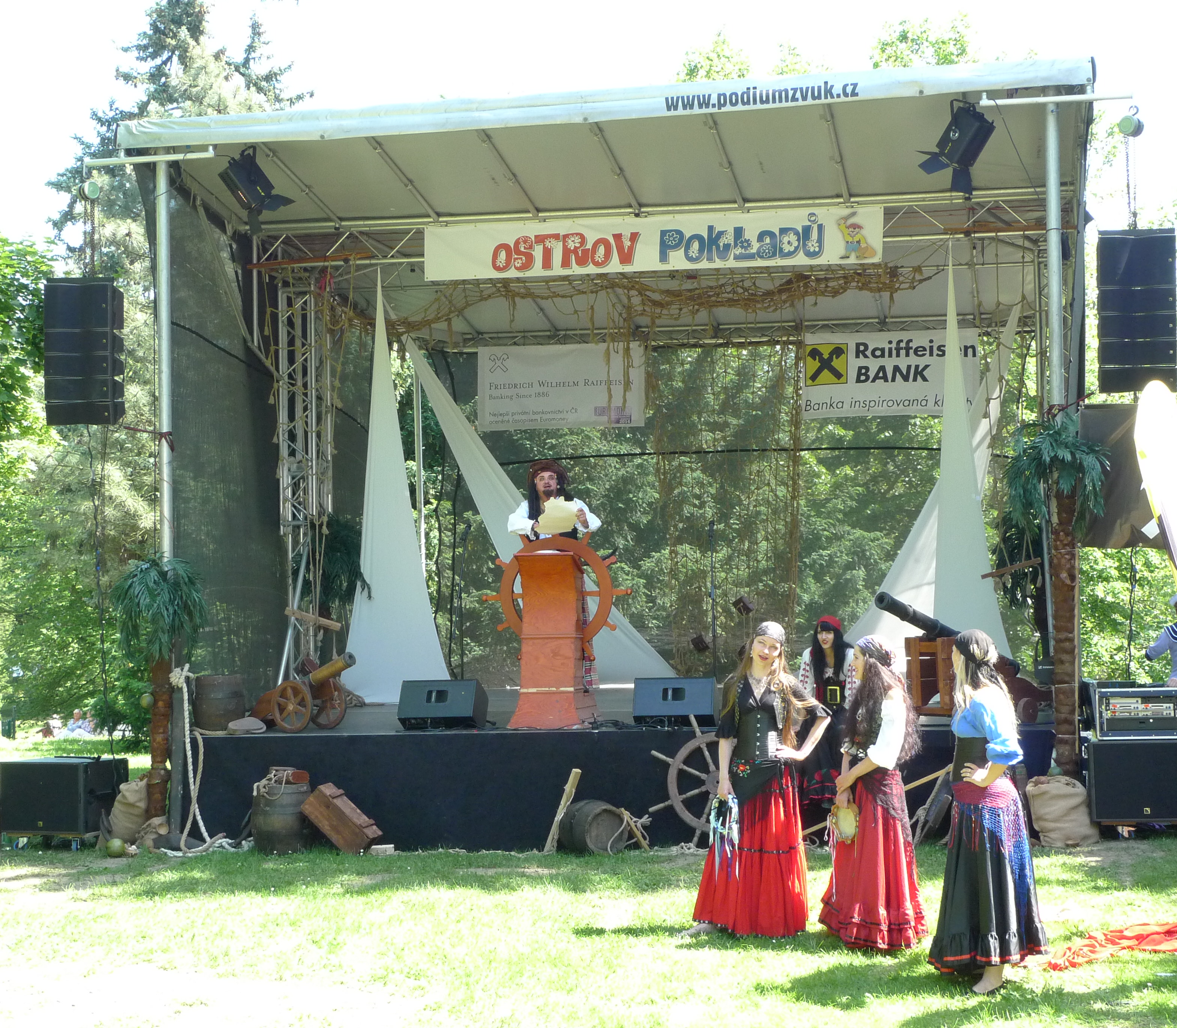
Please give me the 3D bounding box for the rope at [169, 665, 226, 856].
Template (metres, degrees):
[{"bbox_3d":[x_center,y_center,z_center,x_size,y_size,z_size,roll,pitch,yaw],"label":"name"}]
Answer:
[{"bbox_3d":[-2.804,1.764,14.750,0.410,1.350,0.300,-1,-1,11],"label":"rope"}]

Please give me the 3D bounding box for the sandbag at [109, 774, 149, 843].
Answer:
[{"bbox_3d":[-3.567,2.294,15.950,0.340,0.530,0.330,-1,-2,11],"label":"sandbag"}]

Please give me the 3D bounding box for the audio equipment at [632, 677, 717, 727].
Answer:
[{"bbox_3d":[0.625,1.339,14.750,0.580,0.350,0.470,-1,-1,11],"label":"audio equipment"}]

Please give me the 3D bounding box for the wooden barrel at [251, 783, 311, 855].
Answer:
[{"bbox_3d":[-2.168,2.149,14.500,0.430,0.480,0.430,-1,-1,11],"label":"wooden barrel"}]

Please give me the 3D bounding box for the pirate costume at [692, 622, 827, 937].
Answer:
[{"bbox_3d":[0.900,1.391,10.850,0.680,1.640,0.500,-1,-1,-2],"label":"pirate costume"}]

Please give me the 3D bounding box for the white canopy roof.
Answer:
[{"bbox_3d":[0.592,-2.418,17.869,7.100,1.000,6.400,-1,-2,11],"label":"white canopy roof"}]

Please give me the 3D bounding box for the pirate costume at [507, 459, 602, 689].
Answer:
[{"bbox_3d":[-0.262,0.517,15.713,0.700,1.880,0.480,-1,-2,6],"label":"pirate costume"}]

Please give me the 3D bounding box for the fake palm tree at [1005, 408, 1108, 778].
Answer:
[{"bbox_3d":[3.231,0.739,14.200,0.740,2.900,0.720,-1,-2,11],"label":"fake palm tree"}]

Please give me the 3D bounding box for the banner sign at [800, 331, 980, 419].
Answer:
[{"bbox_3d":[2.608,-1.200,17.750,1.500,0.740,0.020,-1,-1,11],"label":"banner sign"}]

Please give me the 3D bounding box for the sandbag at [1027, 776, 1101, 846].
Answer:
[{"bbox_3d":[3.229,2.021,14.000,0.480,0.470,0.420,-1,-2,11],"label":"sandbag"}]

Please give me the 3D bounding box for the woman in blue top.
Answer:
[{"bbox_3d":[1.831,1.366,9.500,0.550,1.650,0.520,-1,-1,12],"label":"woman in blue top"}]

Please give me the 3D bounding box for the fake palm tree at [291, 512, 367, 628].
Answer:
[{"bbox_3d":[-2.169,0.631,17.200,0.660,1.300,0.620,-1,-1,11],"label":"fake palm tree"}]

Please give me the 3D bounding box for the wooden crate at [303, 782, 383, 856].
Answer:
[{"bbox_3d":[-1.720,2.149,14.400,0.520,0.200,0.220,42,10,13],"label":"wooden crate"}]

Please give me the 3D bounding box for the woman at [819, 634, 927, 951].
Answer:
[{"bbox_3d":[1.422,1.387,10.300,0.500,1.570,0.470,1,-3,-30],"label":"woman"}]

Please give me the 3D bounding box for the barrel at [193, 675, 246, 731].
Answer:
[{"bbox_3d":[-2.851,1.460,15.900,0.405,0.420,0.405,-1,-2,11],"label":"barrel"}]

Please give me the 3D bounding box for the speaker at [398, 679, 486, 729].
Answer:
[{"bbox_3d":[-1.071,1.415,15.200,0.570,0.360,0.450,-1,-2,11],"label":"speaker"}]

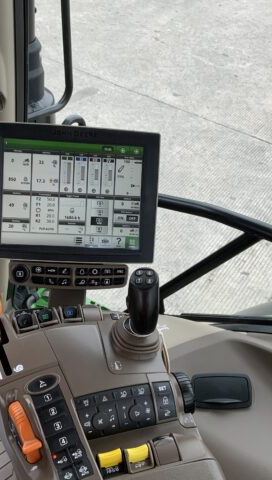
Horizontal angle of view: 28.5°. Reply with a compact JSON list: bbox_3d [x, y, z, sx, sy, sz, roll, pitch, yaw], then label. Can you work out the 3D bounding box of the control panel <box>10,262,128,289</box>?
[{"bbox_3d":[-0.105,0.055,0.853,0.182,0.041,0.030,2,4,-6],"label":"control panel"}]

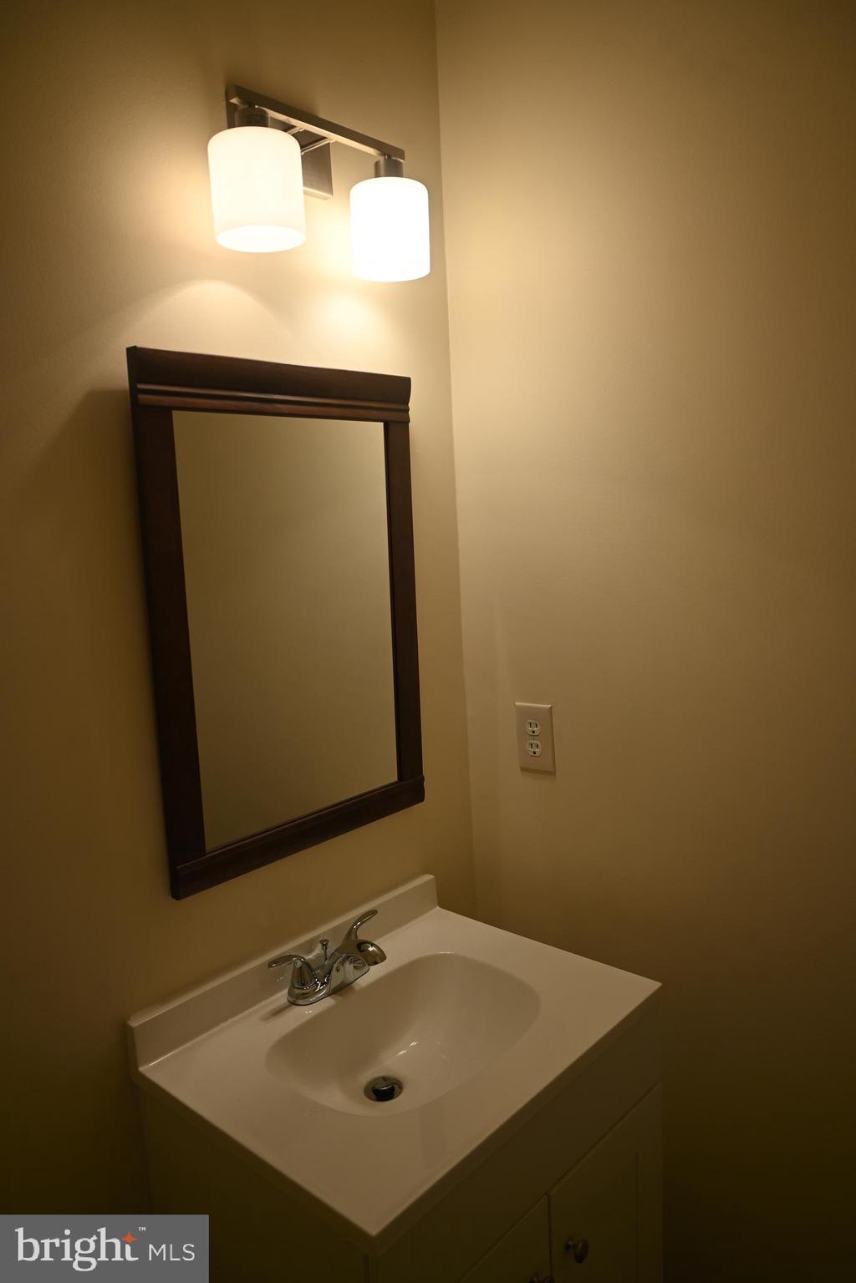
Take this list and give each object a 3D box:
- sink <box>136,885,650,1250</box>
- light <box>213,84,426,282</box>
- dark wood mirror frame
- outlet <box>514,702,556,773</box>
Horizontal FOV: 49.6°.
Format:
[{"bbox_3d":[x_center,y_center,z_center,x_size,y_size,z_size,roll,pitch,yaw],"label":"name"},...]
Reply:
[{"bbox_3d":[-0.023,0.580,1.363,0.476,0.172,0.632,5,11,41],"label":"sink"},{"bbox_3d":[-0.154,-0.646,1.333,0.149,0.182,0.377,5,11,41],"label":"light"},{"bbox_3d":[-0.196,-0.043,1.444,0.023,0.752,0.521,5,11,41],"label":"dark wood mirror frame"},{"bbox_3d":[0.194,0.177,1.675,0.077,0.124,0.006,5,11,41],"label":"outlet"}]

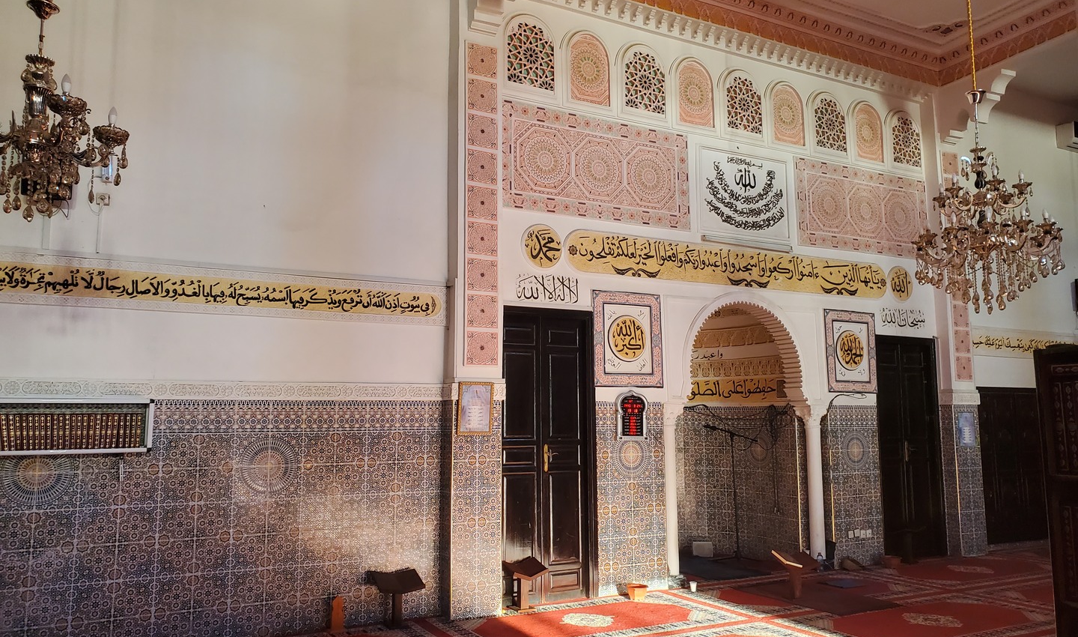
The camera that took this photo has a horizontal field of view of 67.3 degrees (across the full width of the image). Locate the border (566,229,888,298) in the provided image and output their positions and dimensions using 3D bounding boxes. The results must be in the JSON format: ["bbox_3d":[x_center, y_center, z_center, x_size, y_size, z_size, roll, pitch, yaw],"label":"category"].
[{"bbox_3d":[2.131,-0.524,8.370,4.190,0.400,0.040,4,-8,-26],"label":"border"}]

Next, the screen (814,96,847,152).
[{"bbox_3d":[3.159,-2.132,8.861,0.482,0.607,0.060,3,-7,-27],"label":"screen"}]

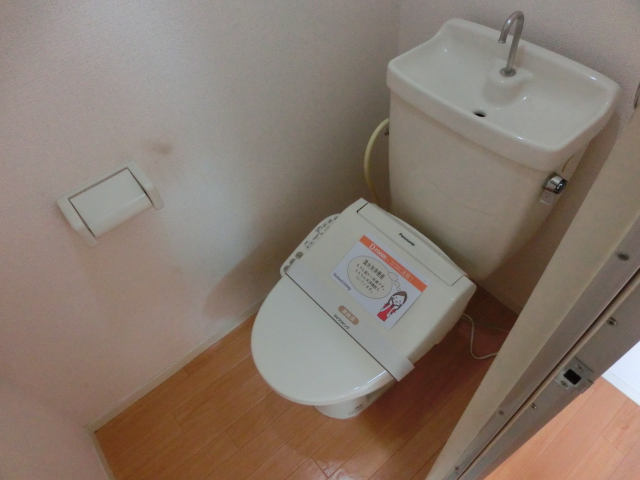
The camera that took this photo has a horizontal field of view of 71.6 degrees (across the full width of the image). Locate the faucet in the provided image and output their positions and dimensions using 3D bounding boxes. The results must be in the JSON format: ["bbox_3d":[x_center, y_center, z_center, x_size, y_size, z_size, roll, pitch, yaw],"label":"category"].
[{"bbox_3d":[0.381,-0.387,0.890,0.080,0.135,0.034,-35,57,-20],"label":"faucet"}]

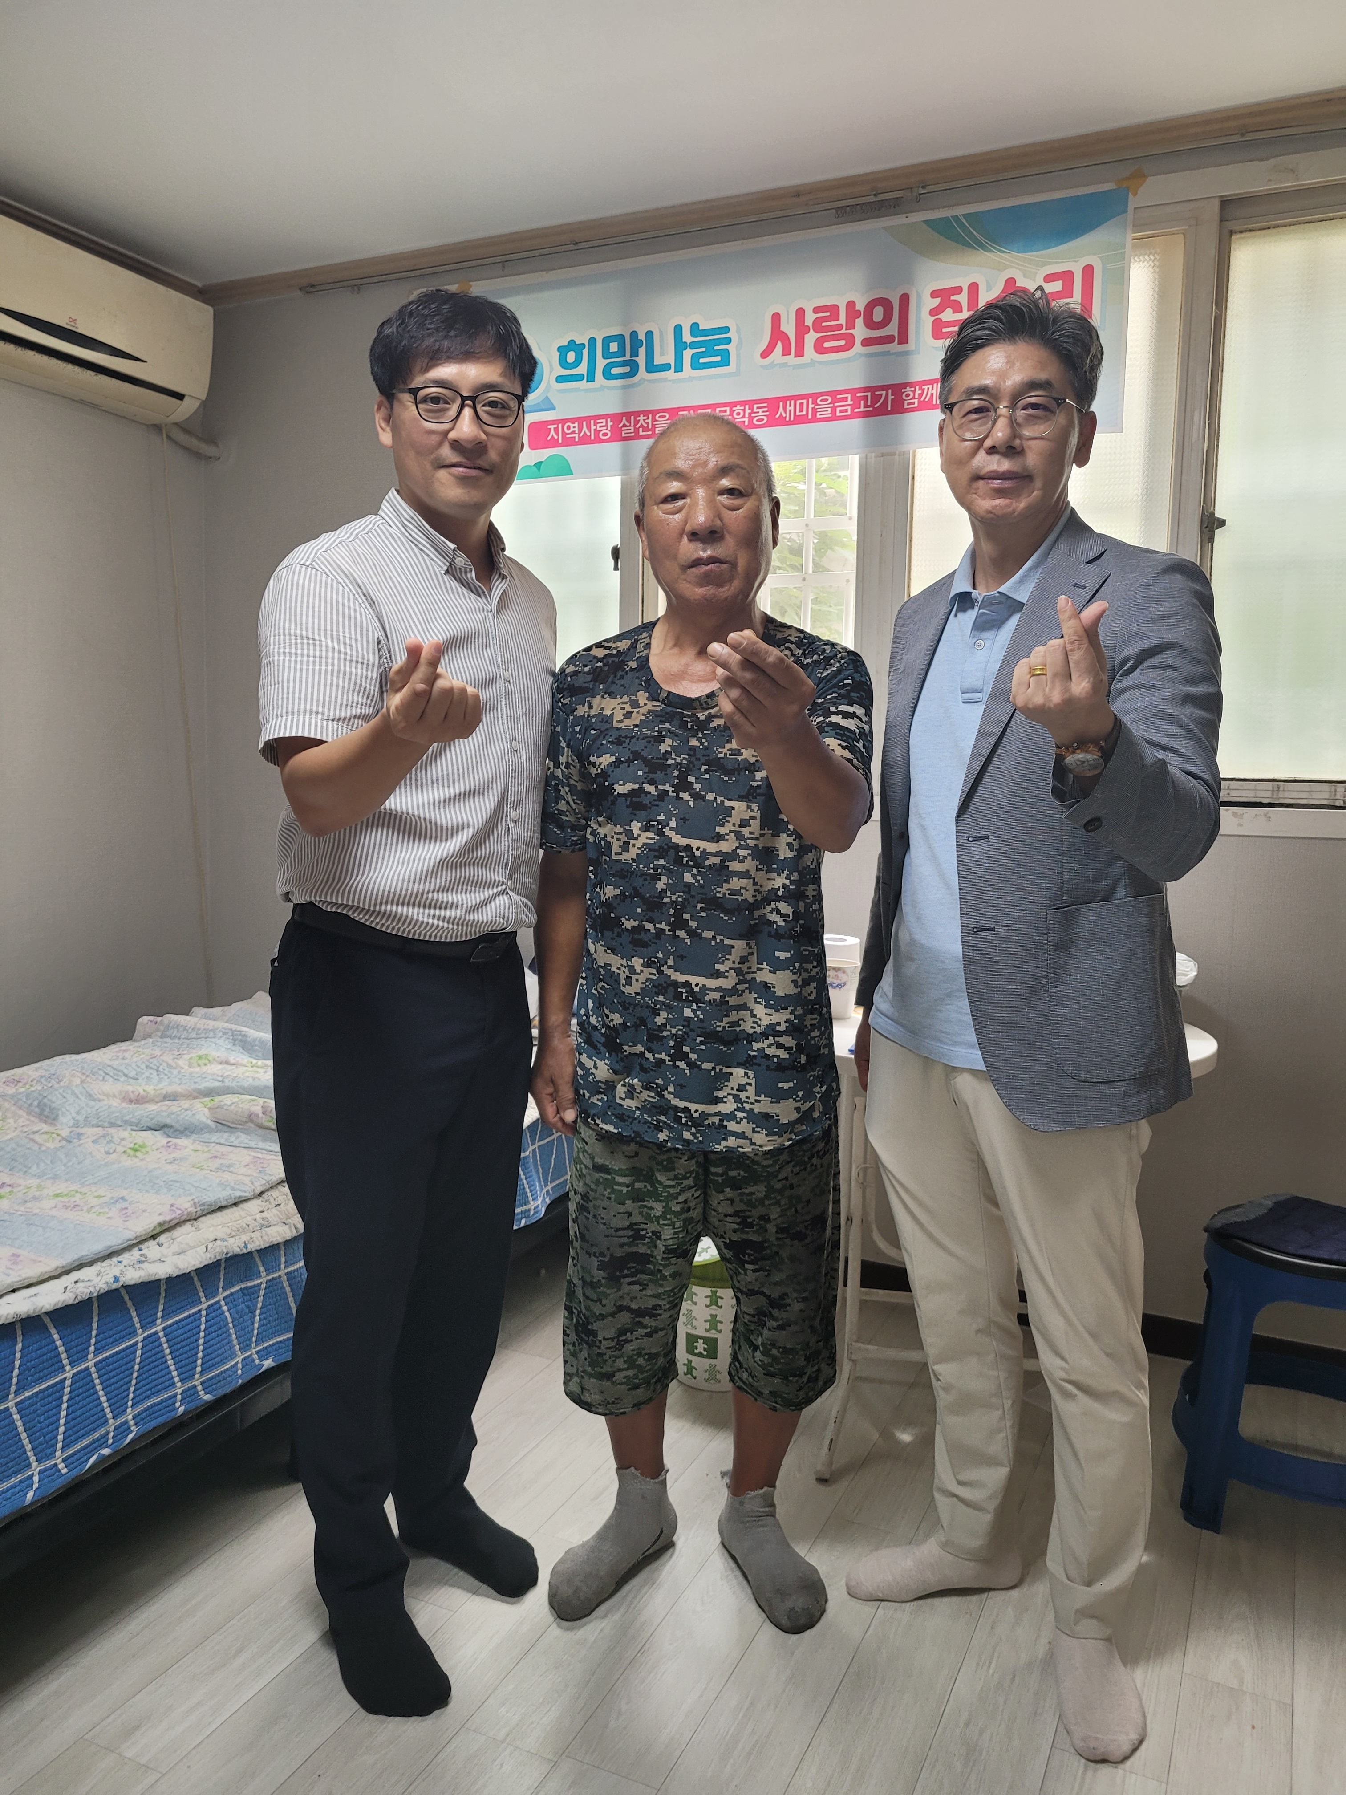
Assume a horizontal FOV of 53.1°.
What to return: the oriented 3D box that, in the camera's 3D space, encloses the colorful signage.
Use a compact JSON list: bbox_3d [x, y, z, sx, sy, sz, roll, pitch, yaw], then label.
[{"bbox_3d":[0.181,-1.128,2.804,1.454,0.437,0.020,4,7,25],"label":"colorful signage"}]

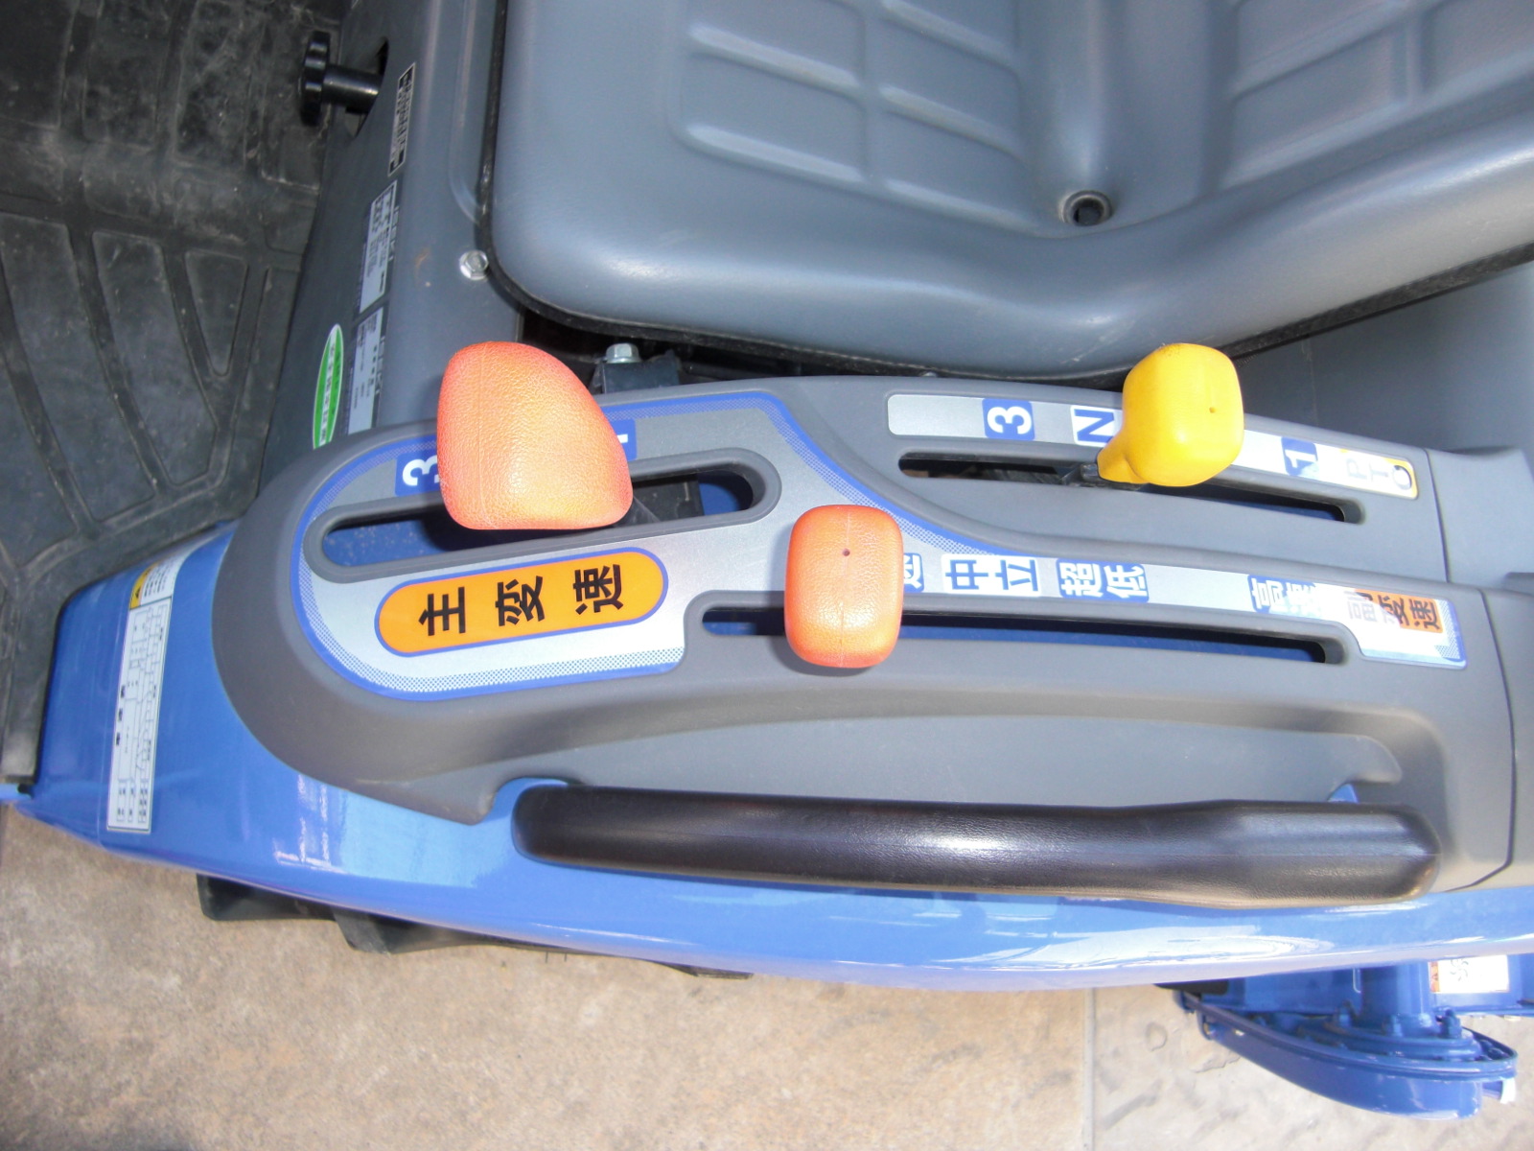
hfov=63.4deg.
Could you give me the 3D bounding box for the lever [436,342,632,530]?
[{"bbox_3d":[-0.084,-0.049,0.455,0.049,0.062,0.060,-5,74,20],"label":"lever"}]

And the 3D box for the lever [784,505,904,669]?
[{"bbox_3d":[0.029,0.004,0.460,0.042,0.054,0.053,-1,75,2],"label":"lever"}]

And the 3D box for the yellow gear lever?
[{"bbox_3d":[0.158,-0.061,0.485,0.040,0.050,0.047,4,74,-14],"label":"yellow gear lever"}]

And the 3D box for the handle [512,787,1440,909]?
[{"bbox_3d":[0.082,0.111,0.512,0.368,0.048,0.041,1,75,4],"label":"handle"}]

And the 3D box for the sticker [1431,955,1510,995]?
[{"bbox_3d":[0.522,0.293,0.920,0.058,0.002,0.036,-1,75,2],"label":"sticker"}]

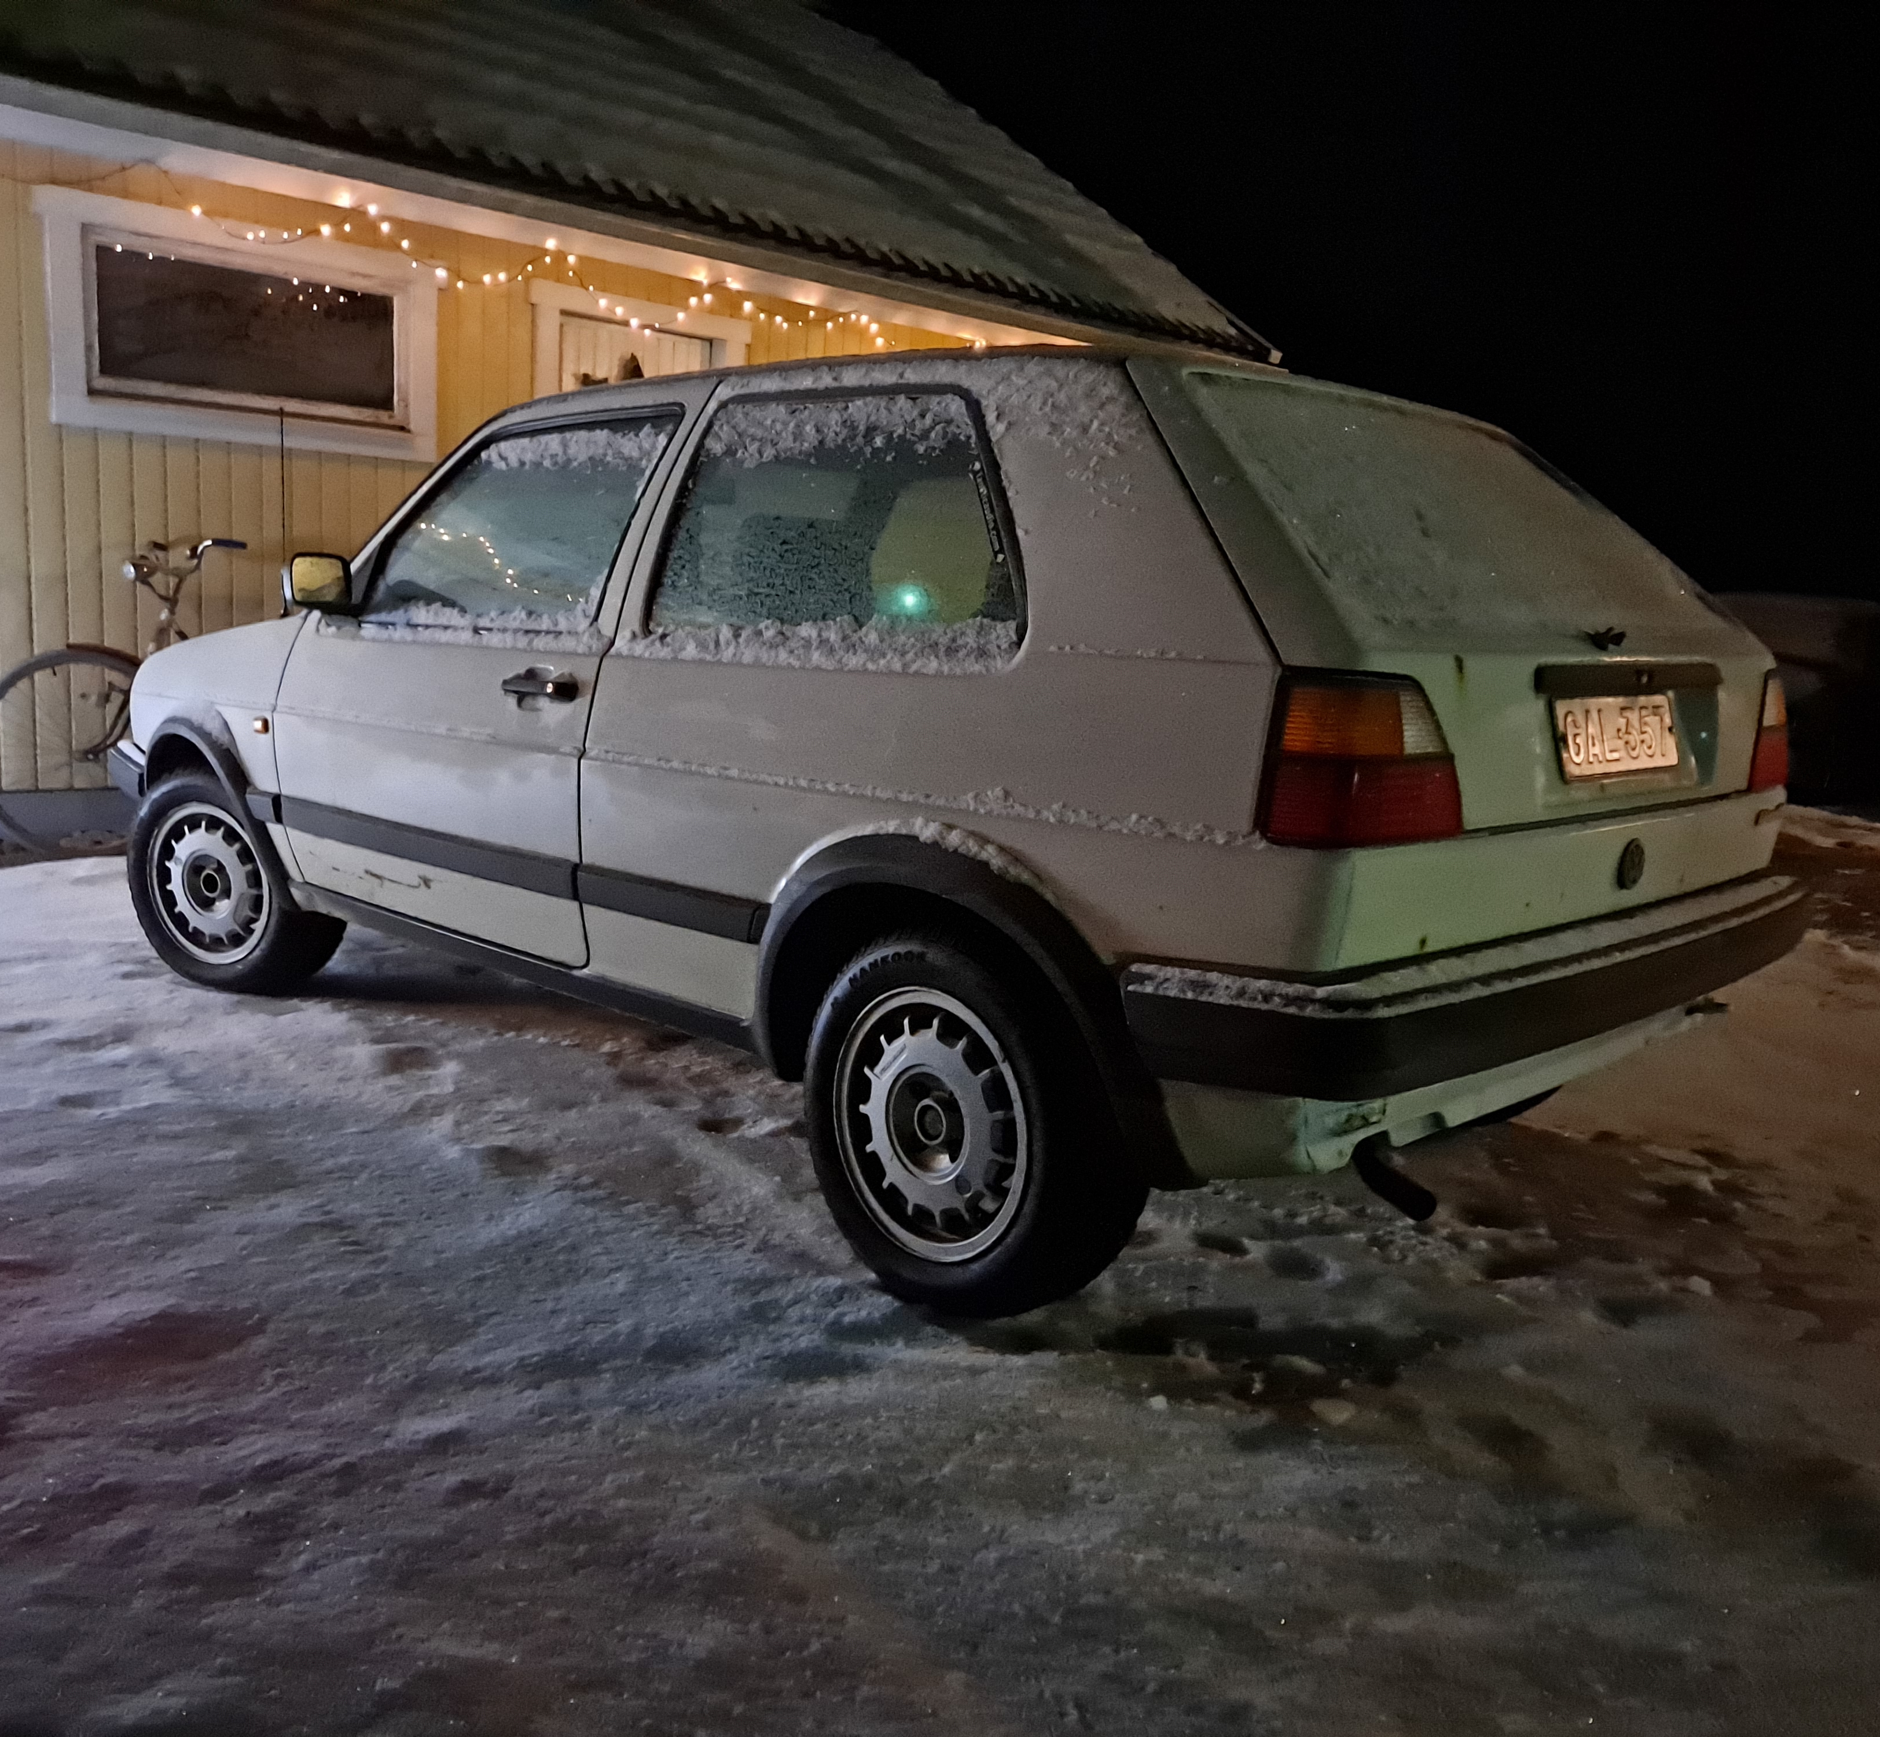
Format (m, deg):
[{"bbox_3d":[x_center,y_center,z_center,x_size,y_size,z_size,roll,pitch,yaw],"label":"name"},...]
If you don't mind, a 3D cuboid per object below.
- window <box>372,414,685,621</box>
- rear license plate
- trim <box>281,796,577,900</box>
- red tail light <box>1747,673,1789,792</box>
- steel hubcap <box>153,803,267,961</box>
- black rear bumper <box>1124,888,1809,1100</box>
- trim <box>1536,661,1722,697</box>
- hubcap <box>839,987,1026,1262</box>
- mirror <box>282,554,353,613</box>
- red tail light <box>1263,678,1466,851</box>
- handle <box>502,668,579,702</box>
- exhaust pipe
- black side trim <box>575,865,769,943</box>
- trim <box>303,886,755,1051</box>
[{"bbox_3d":[-0.804,-0.635,3.133,0.880,0.400,0.040,10,-8,44],"label":"window"},{"bbox_3d":[0.978,-0.191,2.400,0.012,0.115,0.397,-6,0,45],"label":"rear license plate"},{"bbox_3d":[-1.010,-0.048,3.196,1.110,0.066,0.022,10,12,43],"label":"trim"},{"bbox_3d":[1.413,-0.236,2.878,0.110,0.200,0.310,10,12,43],"label":"red tail light"},{"bbox_3d":[-1.750,0.035,4.027,0.378,0.378,0.055,6,9,22],"label":"steel hubcap"},{"bbox_3d":[0.917,0.125,2.497,0.335,0.132,1.645,10,12,43],"label":"black rear bumper"},{"bbox_3d":[0.987,-0.272,2.381,0.035,0.042,0.635,10,12,43],"label":"trim"},{"bbox_3d":[-0.006,0.356,2.344,0.380,0.380,0.055,10,12,44],"label":"hubcap"},{"bbox_3d":[-1.264,-0.579,3.393,0.100,0.122,0.150,10,12,44],"label":"mirror"},{"bbox_3d":[0.504,-0.133,1.971,0.118,0.202,0.288,10,12,44],"label":"red tail light"},{"bbox_3d":[-0.682,-0.312,2.862,0.215,0.055,0.048,10,12,44],"label":"handle"},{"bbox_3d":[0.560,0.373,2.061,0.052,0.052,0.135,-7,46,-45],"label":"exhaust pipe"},{"bbox_3d":[-0.440,0.054,2.681,0.500,0.067,0.025,10,12,44],"label":"black side trim"},{"bbox_3d":[-0.830,0.166,3.118,1.530,0.060,0.050,10,12,44],"label":"trim"}]

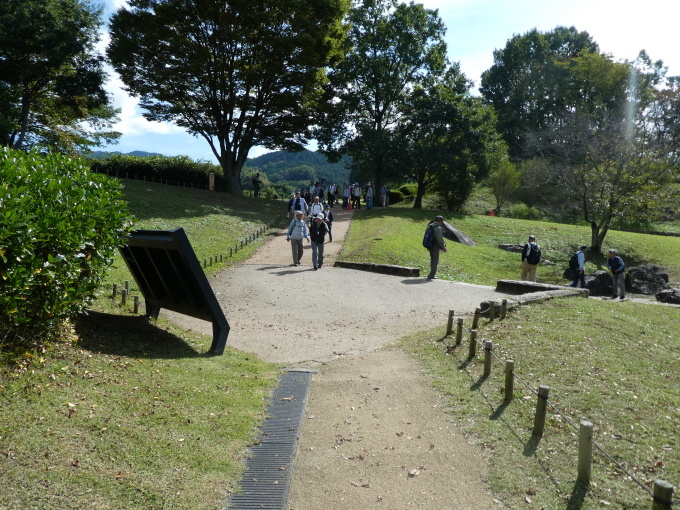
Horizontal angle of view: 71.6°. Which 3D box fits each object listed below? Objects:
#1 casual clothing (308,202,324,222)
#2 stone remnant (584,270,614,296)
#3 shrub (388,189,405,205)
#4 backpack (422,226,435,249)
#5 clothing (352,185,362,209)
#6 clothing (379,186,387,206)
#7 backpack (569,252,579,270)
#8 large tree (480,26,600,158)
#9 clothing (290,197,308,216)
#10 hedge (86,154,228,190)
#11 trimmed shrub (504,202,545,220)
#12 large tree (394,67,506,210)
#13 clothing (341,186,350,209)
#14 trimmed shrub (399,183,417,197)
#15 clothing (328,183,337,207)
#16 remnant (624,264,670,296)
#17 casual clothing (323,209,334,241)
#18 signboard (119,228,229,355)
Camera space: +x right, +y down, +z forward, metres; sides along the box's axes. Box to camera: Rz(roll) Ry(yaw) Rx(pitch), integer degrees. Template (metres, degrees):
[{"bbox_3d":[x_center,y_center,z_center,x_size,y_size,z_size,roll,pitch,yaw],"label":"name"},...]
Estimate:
[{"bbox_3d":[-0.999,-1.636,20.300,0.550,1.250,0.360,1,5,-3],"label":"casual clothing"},{"bbox_3d":[8.916,0.979,16.200,1.050,0.900,0.900,2,6,22],"label":"stone remnant"},{"bbox_3d":[4.074,-4.197,34.000,1.200,1.100,1.200,1,5,0],"label":"shrub"},{"bbox_3d":[2.295,-0.453,12.200,0.250,0.530,0.320,-2,6,-20],"label":"backpack"},{"bbox_3d":[1.102,-3.683,30.200,0.600,1.420,0.380,1,5,0],"label":"clothing"},{"bbox_3d":[2.950,-4.087,32.500,0.540,1.550,0.380,1,6,6],"label":"clothing"},{"bbox_3d":[8.320,0.232,16.800,0.240,0.500,0.320,-1,5,-25],"label":"backpack"},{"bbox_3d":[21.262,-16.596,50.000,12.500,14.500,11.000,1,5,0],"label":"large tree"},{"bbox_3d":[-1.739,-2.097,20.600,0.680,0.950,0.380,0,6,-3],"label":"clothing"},{"bbox_3d":[-12.717,-5.652,32.500,10.500,1.900,1.800,-2,6,-32],"label":"hedge"},{"bbox_3d":[13.696,-3.192,35.000,2.900,1.400,2.000,1,6,11],"label":"trimmed shrub"},{"bbox_3d":[7.148,-7.536,30.500,7.000,9.000,6.600,1,5,0],"label":"large tree"},{"bbox_3d":[0.348,-3.603,29.800,0.560,1.400,0.380,1,5,-6],"label":"clothing"},{"bbox_3d":[5.739,-5.445,39.500,1.650,1.250,1.500,1,6,6],"label":"trimmed shrub"},{"bbox_3d":[-0.498,-3.983,31.300,0.530,1.580,0.380,0,5,0],"label":"clothing"},{"bbox_3d":[10.974,0.873,16.800,1.650,1.080,1.250,2,6,22],"label":"remnant"},{"bbox_3d":[-0.471,-1.248,19.300,0.480,1.350,0.360,1,6,9],"label":"casual clothing"},{"bbox_3d":[-2.564,0.458,7.019,2.050,1.760,0.820,6,7,43],"label":"signboard"}]

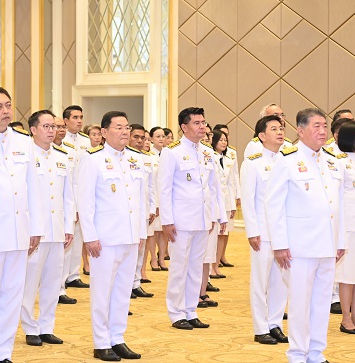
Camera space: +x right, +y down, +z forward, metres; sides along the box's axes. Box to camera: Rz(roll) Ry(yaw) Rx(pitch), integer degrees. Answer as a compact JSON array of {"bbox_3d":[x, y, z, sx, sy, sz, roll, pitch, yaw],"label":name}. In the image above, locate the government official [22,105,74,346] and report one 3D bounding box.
[{"bbox_3d":[-0.982,0.337,10.321,0.500,1.726,0.320,-2,3,-41],"label":"government official"}]

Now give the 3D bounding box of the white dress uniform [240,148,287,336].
[{"bbox_3d":[0.688,0.448,10.388,0.300,1.380,0.500,2,3,43],"label":"white dress uniform"}]

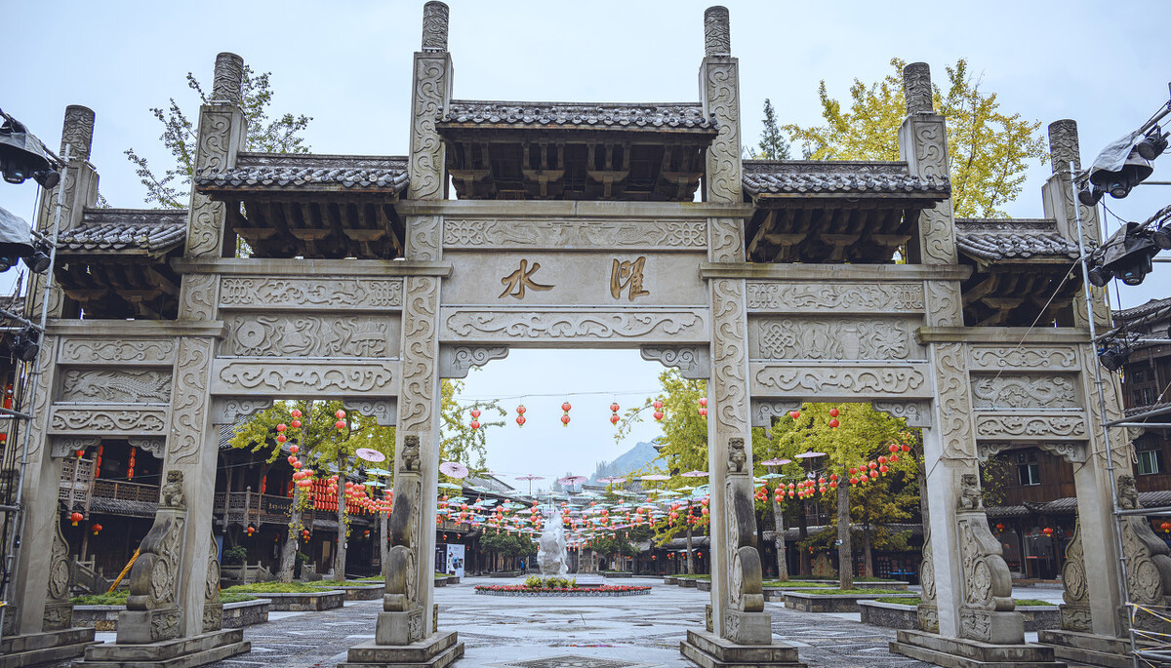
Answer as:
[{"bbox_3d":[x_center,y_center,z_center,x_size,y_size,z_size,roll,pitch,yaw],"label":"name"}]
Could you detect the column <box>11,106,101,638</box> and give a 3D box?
[{"bbox_3d":[-7.860,0.324,13.831,0.570,7.900,0.600,0,-14,-1],"label":"column"}]

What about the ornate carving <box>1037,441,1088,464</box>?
[{"bbox_3d":[6.918,1.715,13.689,0.624,0.319,0.160,0,-14,-1],"label":"ornate carving"}]

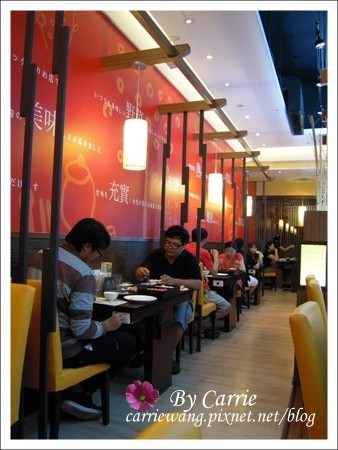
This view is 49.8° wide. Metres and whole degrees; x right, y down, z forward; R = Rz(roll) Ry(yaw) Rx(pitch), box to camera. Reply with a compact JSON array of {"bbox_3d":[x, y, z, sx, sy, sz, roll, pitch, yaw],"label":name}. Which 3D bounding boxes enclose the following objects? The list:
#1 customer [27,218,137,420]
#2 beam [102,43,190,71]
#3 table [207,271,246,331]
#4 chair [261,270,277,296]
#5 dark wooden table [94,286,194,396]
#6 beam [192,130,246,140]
[{"bbox_3d":[-0.549,0.637,2.460,0.530,1.355,0.830,1,-3,23],"label":"customer"},{"bbox_3d":[-0.213,-1.449,3.157,0.810,0.095,0.090,1,-3,23],"label":"beam"},{"bbox_3d":[0.636,1.110,5.405,0.695,0.750,1.020,1,-3,23],"label":"table"},{"bbox_3d":[2.683,1.280,9.889,0.550,0.950,0.440,1,-3,23],"label":"chair"},{"bbox_3d":[-0.331,0.976,3.109,0.695,0.750,1.050,1,-3,23],"label":"dark wooden table"},{"bbox_3d":[0.752,-1.316,5.449,0.810,0.095,0.090,1,-3,23],"label":"beam"}]

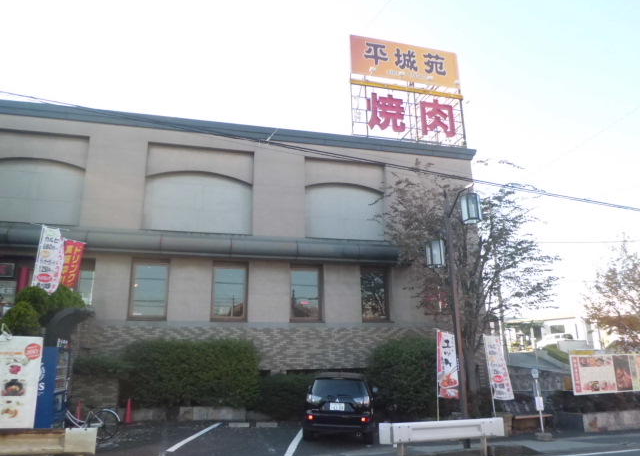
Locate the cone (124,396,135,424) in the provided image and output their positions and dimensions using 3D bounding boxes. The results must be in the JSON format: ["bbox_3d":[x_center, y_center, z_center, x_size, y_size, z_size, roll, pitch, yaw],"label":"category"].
[{"bbox_3d":[-5.381,5.192,13.600,0.370,0.720,0.370,3,-16,-14],"label":"cone"}]

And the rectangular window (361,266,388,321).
[{"bbox_3d":[2.146,2.610,18.936,1.157,2.134,0.180,3,-16,-14],"label":"rectangular window"}]

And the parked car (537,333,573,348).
[{"bbox_3d":[24.108,11.613,48.988,3.750,1.550,1.620,-1,-16,0],"label":"parked car"}]

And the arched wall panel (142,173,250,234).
[{"bbox_3d":[-4.427,-0.962,17.735,3.920,2.350,0.200,3,-15,-13],"label":"arched wall panel"}]

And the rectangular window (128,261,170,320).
[{"bbox_3d":[-5.873,2.141,16.599,1.250,2.080,0.160,3,-16,-13],"label":"rectangular window"}]

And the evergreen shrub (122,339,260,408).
[{"bbox_3d":[-4.038,4.627,15.370,4.173,2.136,1.400,3,-16,-13],"label":"evergreen shrub"}]

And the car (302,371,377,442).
[{"bbox_3d":[0.537,4.972,13.632,1.820,1.680,4.640,-2,-16,3],"label":"car"}]

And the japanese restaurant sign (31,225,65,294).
[{"bbox_3d":[-6.531,0.825,11.500,0.650,1.700,0.120,6,-17,-24],"label":"japanese restaurant sign"}]

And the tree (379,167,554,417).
[{"bbox_3d":[4.850,2.009,15.700,5.500,7.700,5.200,3,-16,-14],"label":"tree"}]

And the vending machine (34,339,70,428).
[{"bbox_3d":[-6.022,3.470,10.376,0.720,1.930,1.060,3,-16,-13],"label":"vending machine"}]

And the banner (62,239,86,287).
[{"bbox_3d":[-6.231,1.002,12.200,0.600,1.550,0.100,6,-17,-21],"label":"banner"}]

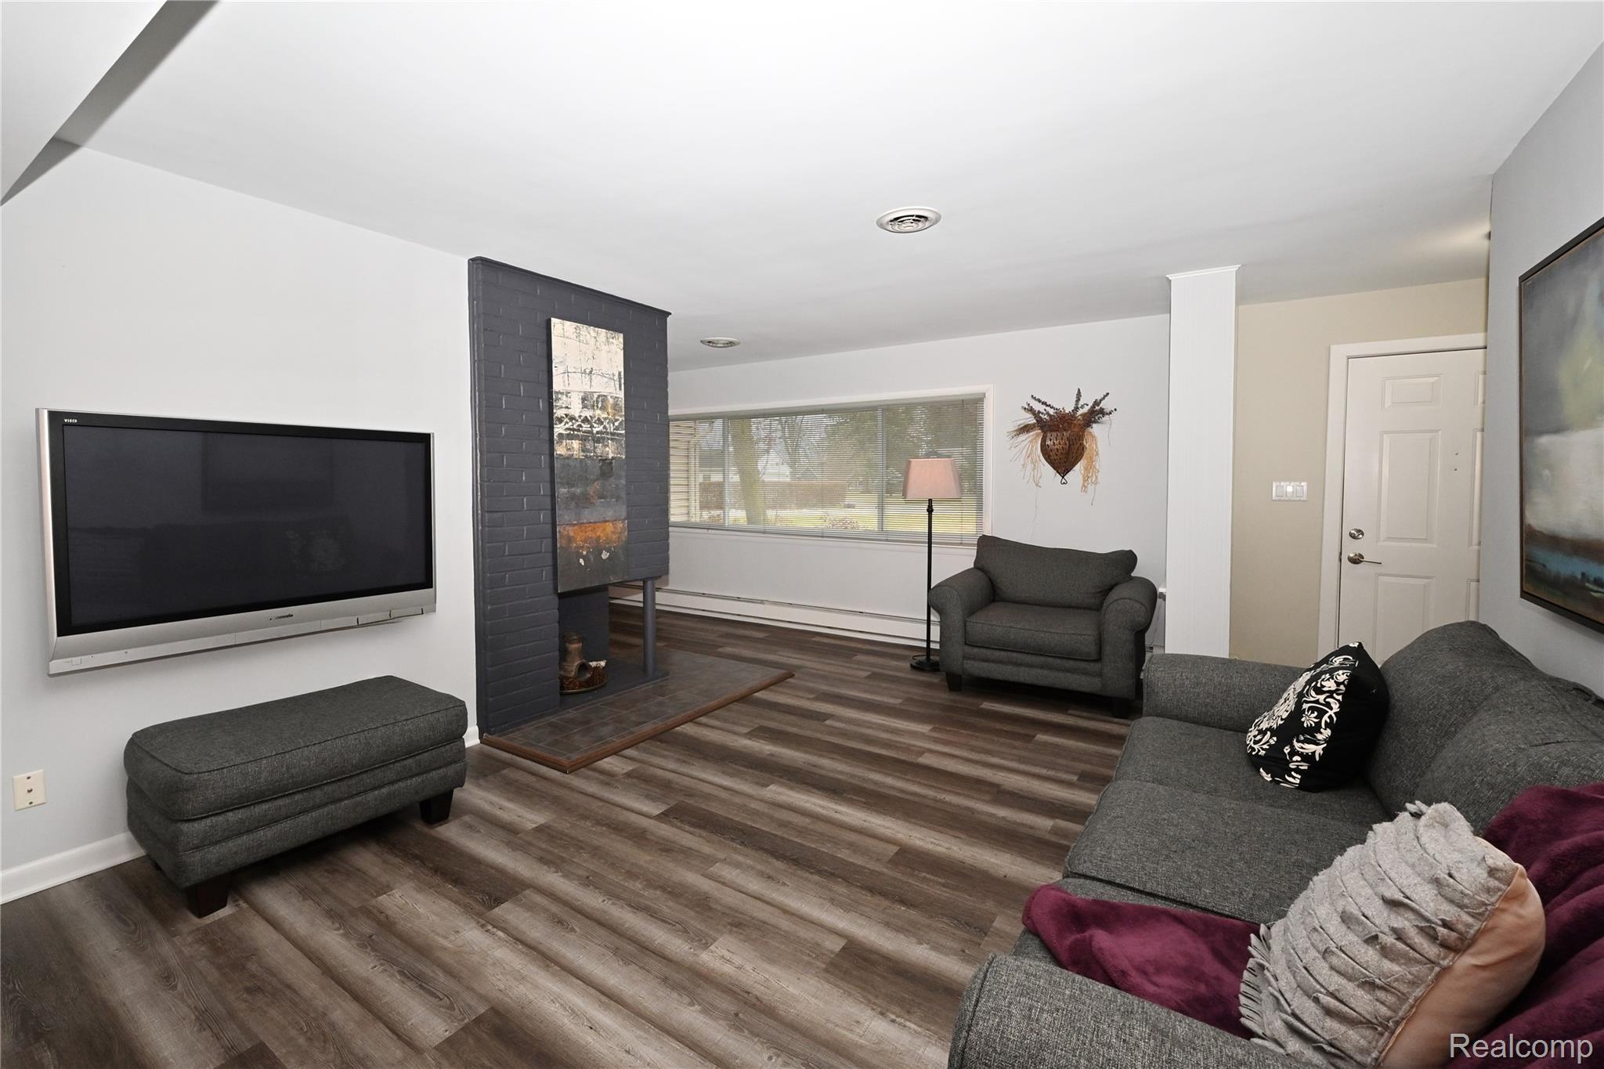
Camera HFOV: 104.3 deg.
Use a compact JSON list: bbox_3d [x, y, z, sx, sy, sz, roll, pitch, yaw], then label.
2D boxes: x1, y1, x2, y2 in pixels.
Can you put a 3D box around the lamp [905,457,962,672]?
[{"bbox_3d":[0.941,0.212,4.546,0.390,1.530,0.390,0,3,16],"label":"lamp"}]

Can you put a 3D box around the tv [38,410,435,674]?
[{"bbox_3d":[-2.072,-0.015,2.459,0.100,0.825,1.170,1,4,34],"label":"tv"}]

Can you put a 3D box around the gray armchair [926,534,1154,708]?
[{"bbox_3d":[1.602,0.522,4.062,1.240,0.950,0.930,1,4,34],"label":"gray armchair"}]

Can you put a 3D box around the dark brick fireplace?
[{"bbox_3d":[-1.553,-0.192,3.927,0.660,2.470,1.340,1,4,34],"label":"dark brick fireplace"}]

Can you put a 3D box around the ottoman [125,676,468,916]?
[{"bbox_3d":[-1.817,0.900,2.300,0.640,0.485,0.840,2,4,37],"label":"ottoman"}]

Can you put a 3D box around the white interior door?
[{"bbox_3d":[3.616,-0.013,3.482,0.914,2.030,0.050,1,4,34],"label":"white interior door"}]

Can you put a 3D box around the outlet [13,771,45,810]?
[{"bbox_3d":[-2.492,0.824,2.013,0.012,0.113,0.068,1,4,34],"label":"outlet"}]

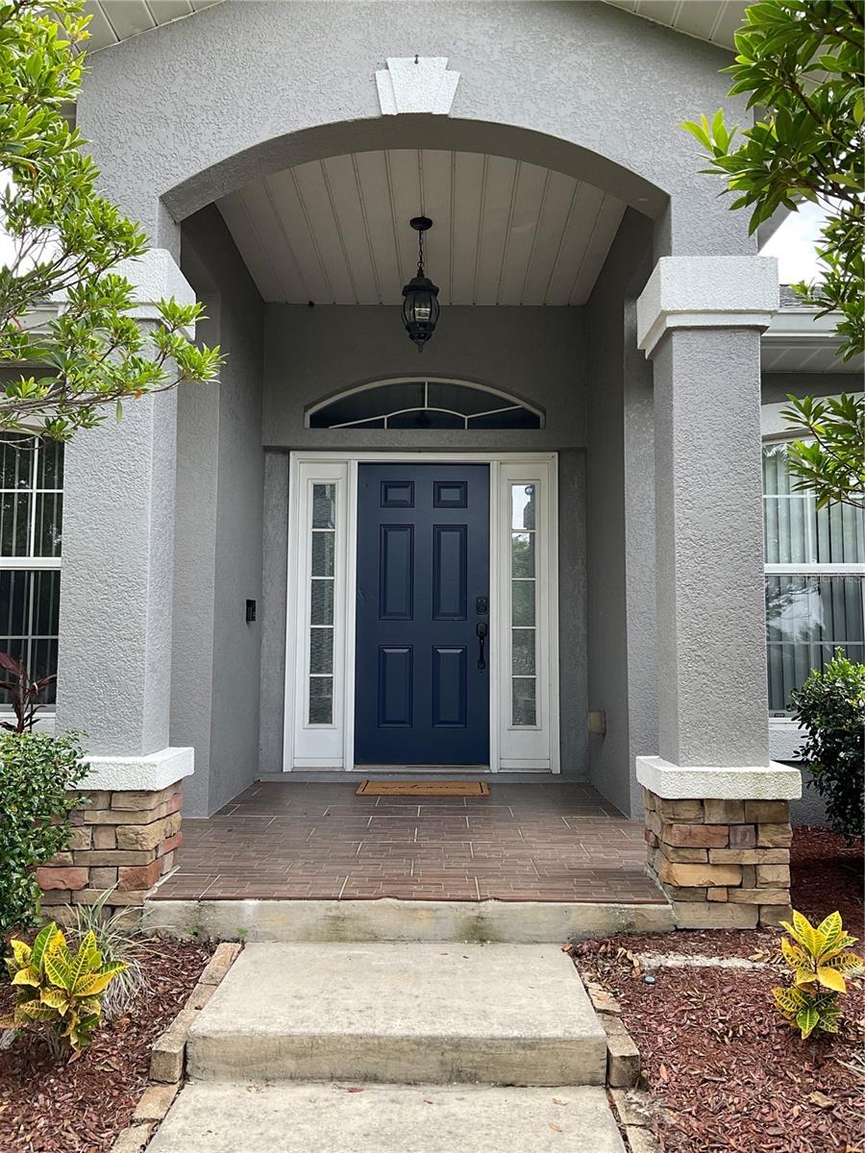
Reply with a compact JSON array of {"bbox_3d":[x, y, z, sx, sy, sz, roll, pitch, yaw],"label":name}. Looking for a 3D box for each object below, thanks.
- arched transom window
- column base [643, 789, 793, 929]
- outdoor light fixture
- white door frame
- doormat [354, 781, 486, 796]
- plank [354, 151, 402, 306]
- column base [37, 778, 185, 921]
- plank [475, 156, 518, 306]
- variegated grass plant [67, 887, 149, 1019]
[{"bbox_3d":[-0.048,-1.131,6.488,1.585,0.380,0.080,0,-5,1],"label":"arched transom window"},{"bbox_3d":[1.026,1.002,3.532,0.430,0.445,0.450,0,-5,1],"label":"column base"},{"bbox_3d":[-0.062,-1.551,5.150,0.195,0.722,0.195,0,-5,1],"label":"outdoor light fixture"},{"bbox_3d":[-0.063,0.228,6.427,1.795,2.120,0.140,0,-5,1],"label":"white door frame"},{"bbox_3d":[-0.053,1.306,5.958,0.790,0.015,0.510,0,-5,1],"label":"doormat"},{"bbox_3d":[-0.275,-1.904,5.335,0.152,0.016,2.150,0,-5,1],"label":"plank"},{"bbox_3d":[-1.186,0.989,3.571,0.430,0.450,0.450,0,-5,1],"label":"column base"},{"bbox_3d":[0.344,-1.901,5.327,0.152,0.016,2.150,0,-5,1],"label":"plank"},{"bbox_3d":[-0.938,1.067,2.848,0.290,0.310,0.310,0,-5,1],"label":"variegated grass plant"}]

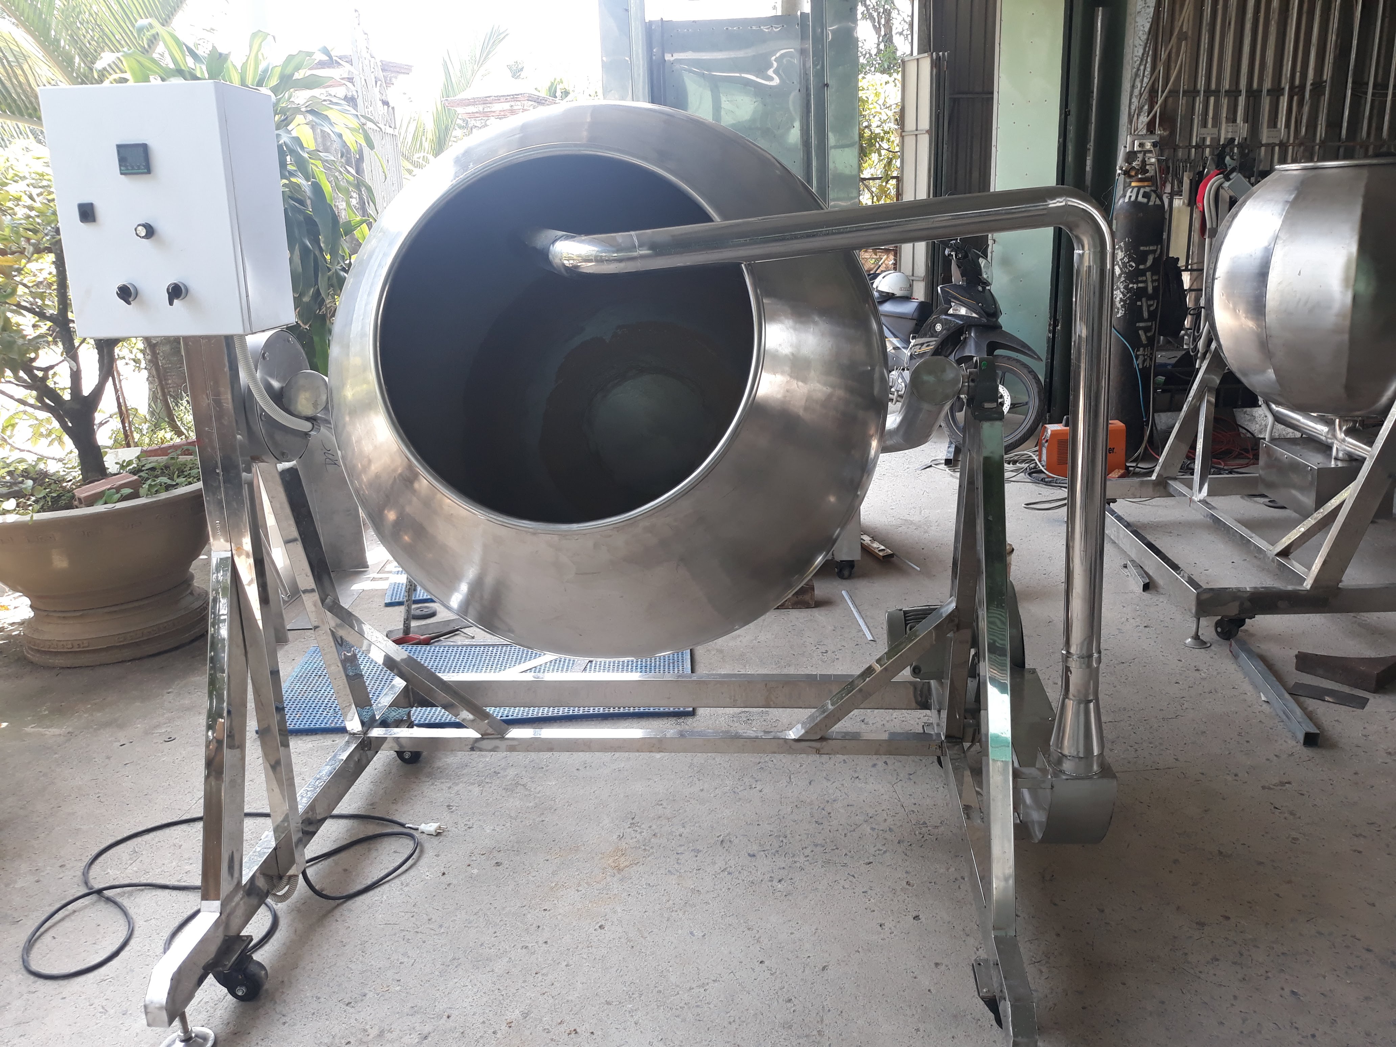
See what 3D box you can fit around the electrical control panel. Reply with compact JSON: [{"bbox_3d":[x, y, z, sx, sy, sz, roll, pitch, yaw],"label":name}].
[{"bbox_3d":[-0.912,-0.540,1.902,0.300,0.400,0.200,0,15,6],"label":"electrical control panel"}]

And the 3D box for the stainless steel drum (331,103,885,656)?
[{"bbox_3d":[-0.169,-0.267,2.200,1.080,1.080,0.880,-1,-5,7],"label":"stainless steel drum"}]

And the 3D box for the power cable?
[{"bbox_3d":[-1.022,0.793,2.420,0.754,0.030,0.576,-2,16,0],"label":"power cable"}]

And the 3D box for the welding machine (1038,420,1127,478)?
[{"bbox_3d":[1.919,-0.392,5.467,0.410,0.260,0.160,-4,16,-7],"label":"welding machine"}]

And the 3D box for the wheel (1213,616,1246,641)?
[{"bbox_3d":[1.667,0.327,3.400,0.062,0.086,0.088,-3,16,-4],"label":"wheel"}]

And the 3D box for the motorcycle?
[{"bbox_3d":[1.167,-1.022,6.252,0.700,1.080,1.900,-13,19,-35],"label":"motorcycle"}]

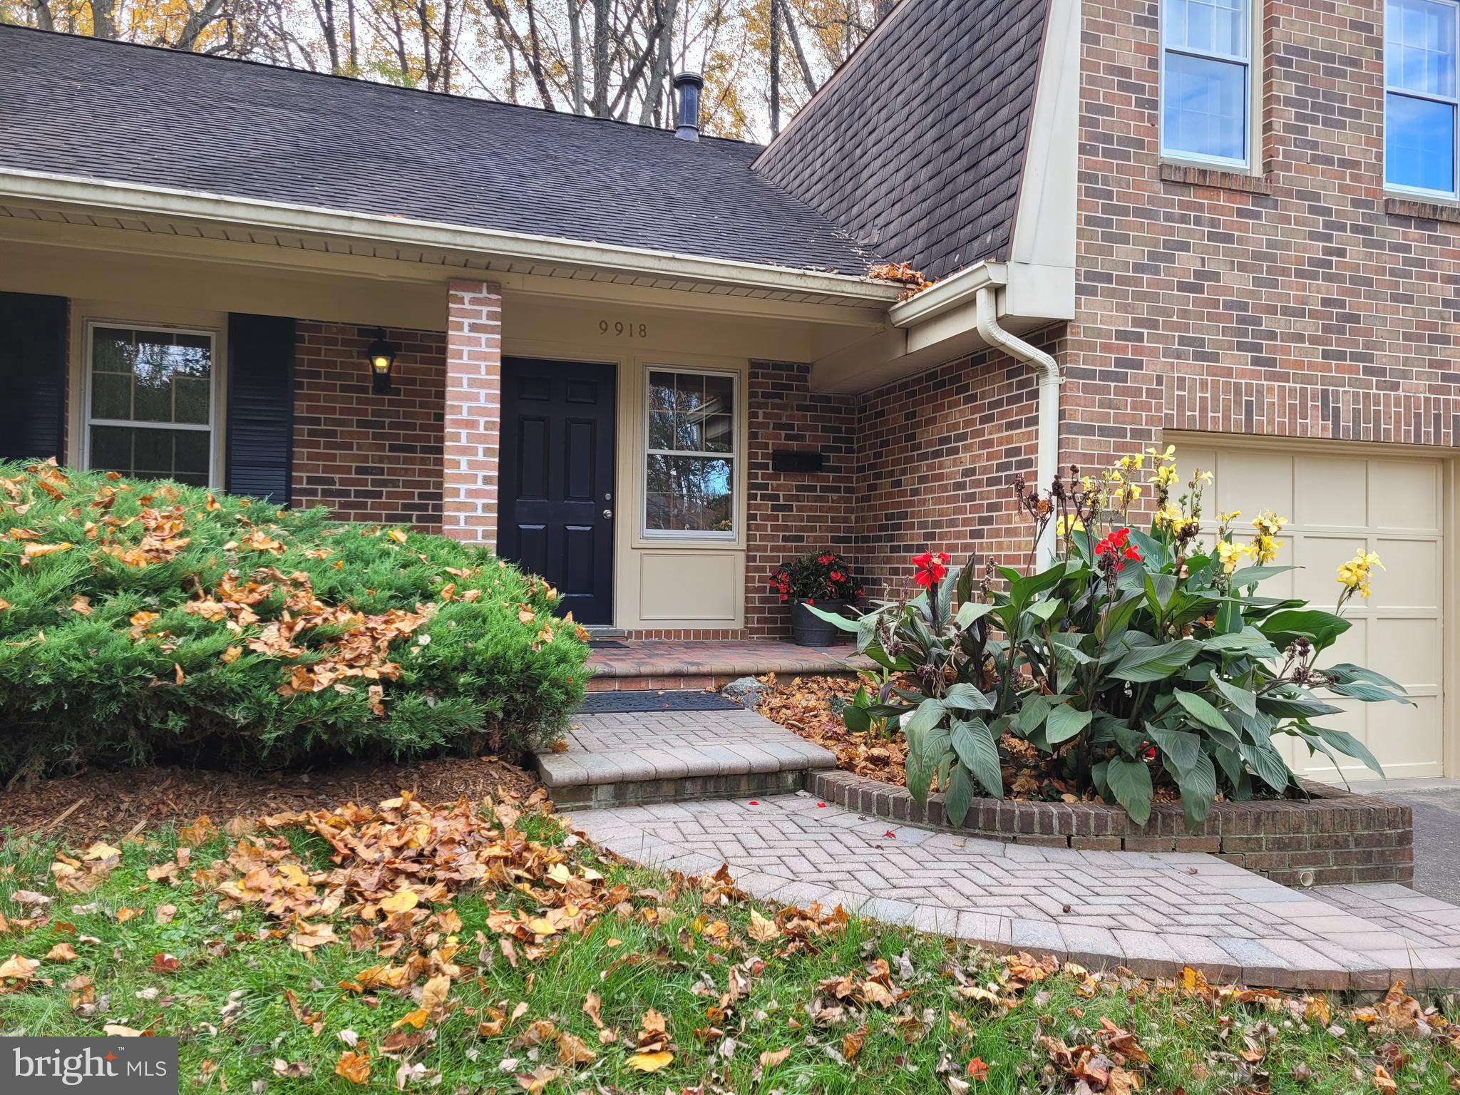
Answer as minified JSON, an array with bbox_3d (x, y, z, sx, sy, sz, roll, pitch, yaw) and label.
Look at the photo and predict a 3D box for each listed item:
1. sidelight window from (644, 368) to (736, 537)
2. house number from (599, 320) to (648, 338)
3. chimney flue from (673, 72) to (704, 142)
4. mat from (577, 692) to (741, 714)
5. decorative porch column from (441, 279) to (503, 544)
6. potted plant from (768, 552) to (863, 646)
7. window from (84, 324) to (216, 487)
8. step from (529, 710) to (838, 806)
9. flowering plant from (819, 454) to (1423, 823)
[{"bbox_3d":[-0.313,-0.739,8.608,0.770,1.350,0.100,1,-1,-18],"label":"sidelight window"},{"bbox_3d":[-0.822,-1.679,8.450,0.380,0.105,0.020,1,-1,-18],"label":"house number"},{"bbox_3d":[-0.486,-5.074,12.637,0.330,0.770,0.330,1,-1,0],"label":"chimney flue"},{"bbox_3d":[-0.448,0.837,5.934,0.950,0.015,0.660,1,-1,-18],"label":"mat"},{"bbox_3d":[-1.564,-0.456,6.596,0.310,2.250,0.310,1,-1,-18],"label":"decorative porch column"},{"bbox_3d":[0.659,0.396,8.313,0.680,0.700,0.650,1,-1,0],"label":"potted plant"},{"bbox_3d":[-3.889,-0.820,7.348,0.770,1.350,0.100,1,-1,-18],"label":"window"},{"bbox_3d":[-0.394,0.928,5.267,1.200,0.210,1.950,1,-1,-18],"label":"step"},{"bbox_3d":[1.627,0.298,4.738,2.400,1.400,1.450,1,-1,-18],"label":"flowering plant"}]

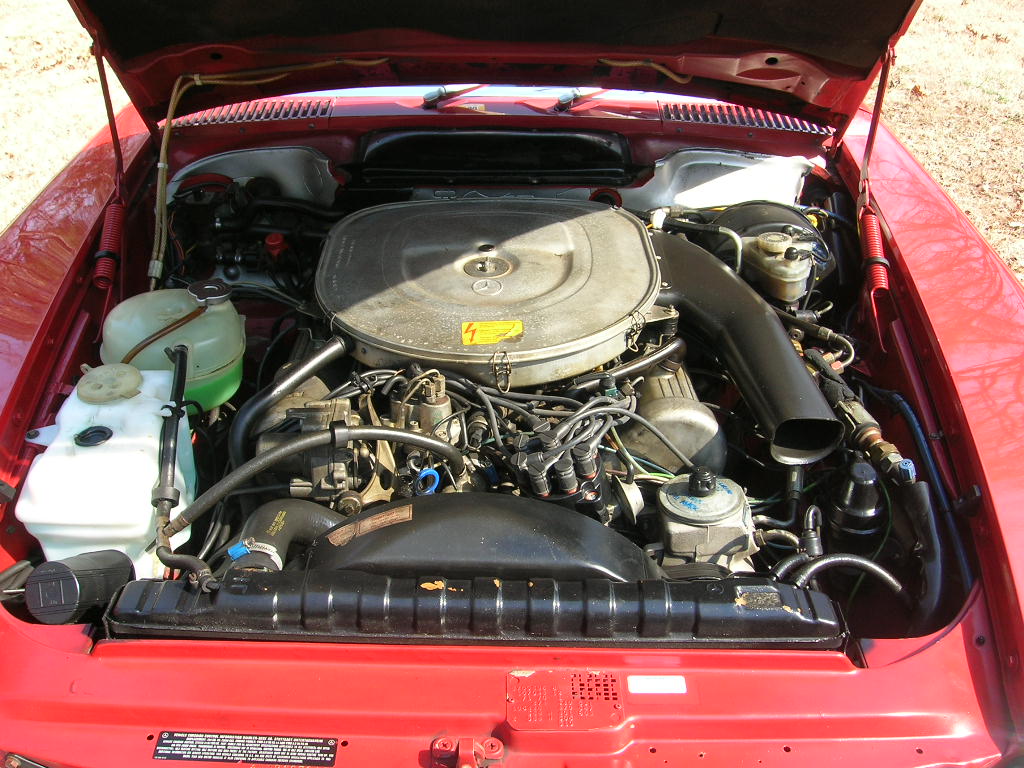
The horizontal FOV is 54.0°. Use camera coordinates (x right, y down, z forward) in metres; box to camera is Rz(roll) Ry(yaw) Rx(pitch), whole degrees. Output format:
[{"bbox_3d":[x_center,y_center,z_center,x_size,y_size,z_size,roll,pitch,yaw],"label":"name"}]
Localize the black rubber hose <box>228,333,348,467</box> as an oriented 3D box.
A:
[{"bbox_3d":[-0.271,0.021,1.268,0.175,0.150,0.055,-26,41,-35],"label":"black rubber hose"}]

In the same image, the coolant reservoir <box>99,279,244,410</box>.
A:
[{"bbox_3d":[-0.478,-0.067,1.435,0.190,0.170,0.165,1,33,0],"label":"coolant reservoir"}]

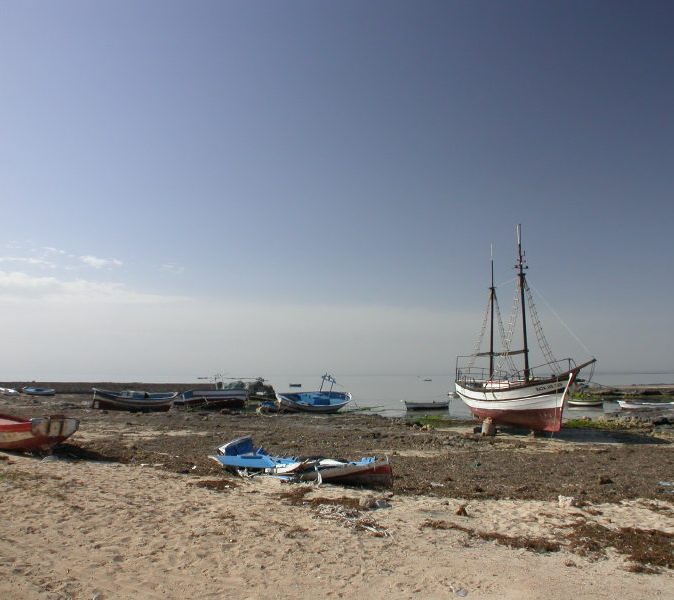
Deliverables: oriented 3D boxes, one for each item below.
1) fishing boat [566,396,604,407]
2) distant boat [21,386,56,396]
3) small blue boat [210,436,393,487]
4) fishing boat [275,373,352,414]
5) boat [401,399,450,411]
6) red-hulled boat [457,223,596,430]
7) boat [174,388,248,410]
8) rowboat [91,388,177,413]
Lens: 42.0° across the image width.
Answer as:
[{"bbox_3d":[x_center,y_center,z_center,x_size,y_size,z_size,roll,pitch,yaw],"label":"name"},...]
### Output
[{"bbox_3d":[22.897,9.536,80.965,3.400,0.650,1.300,0,-5,0],"label":"fishing boat"},{"bbox_3d":[-39.684,12.209,116.405,4.500,1.100,1.600,0,3,0],"label":"distant boat"},{"bbox_3d":[-0.646,3.012,16.301,3.500,0.760,1.400,-3,-5,25],"label":"small blue boat"},{"bbox_3d":[-1.692,6.835,64.652,5.700,2.600,1.900,2,13,-21],"label":"fishing boat"},{"bbox_3d":[7.601,8.986,74.297,4.000,0.850,1.400,0,-5,0],"label":"boat"},{"bbox_3d":[9.639,1.259,43.949,3.300,10.300,10.500,1,-5,-20],"label":"red-hulled boat"},{"bbox_3d":[-10.161,8.183,71.065,5.900,1.600,2.000,-1,-5,6],"label":"boat"},{"bbox_3d":[-15.472,7.707,66.593,6.300,1.650,2.000,-1,-5,3],"label":"rowboat"}]

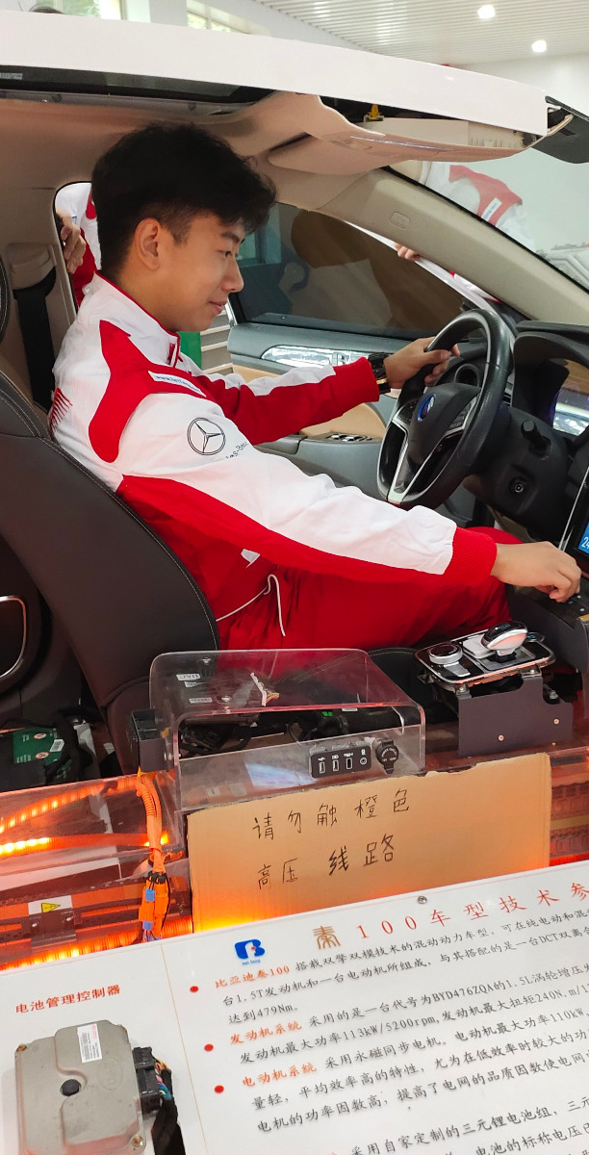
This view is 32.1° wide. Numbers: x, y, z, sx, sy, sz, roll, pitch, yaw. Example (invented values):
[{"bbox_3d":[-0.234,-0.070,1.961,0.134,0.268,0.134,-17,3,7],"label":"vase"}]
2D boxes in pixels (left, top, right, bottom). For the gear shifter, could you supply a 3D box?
[{"bbox_3d":[0.308,0.089,1.492,0.062,0.050,0.044,-8,21,-14],"label":"gear shifter"}]

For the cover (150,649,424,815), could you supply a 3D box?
[{"bbox_3d":[-0.016,0.200,1.453,0.355,0.145,0.195,-8,21,-14],"label":"cover"}]

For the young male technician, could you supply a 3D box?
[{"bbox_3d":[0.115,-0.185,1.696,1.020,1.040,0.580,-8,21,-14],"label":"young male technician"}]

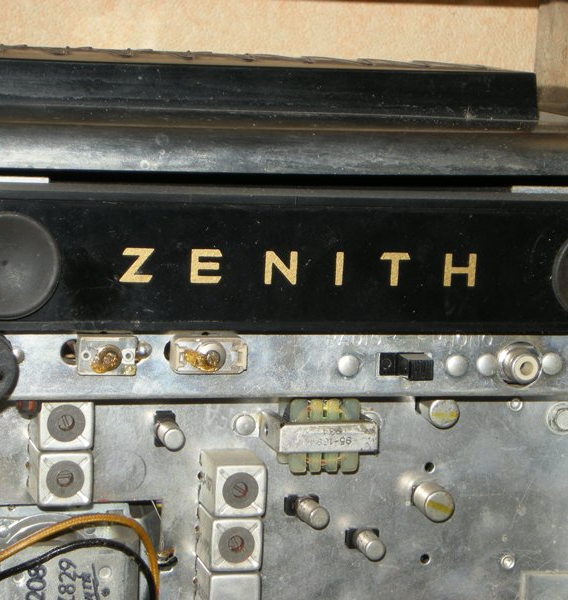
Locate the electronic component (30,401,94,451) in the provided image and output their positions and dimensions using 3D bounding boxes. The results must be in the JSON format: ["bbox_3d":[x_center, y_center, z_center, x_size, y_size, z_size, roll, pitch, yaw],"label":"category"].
[{"bbox_3d":[-0.060,0.032,0.636,0.014,0.017,0.015,0,99,-15],"label":"electronic component"}]

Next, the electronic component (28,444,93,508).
[{"bbox_3d":[-0.056,0.044,0.599,0.014,0.017,0.014,0,98,-13],"label":"electronic component"}]

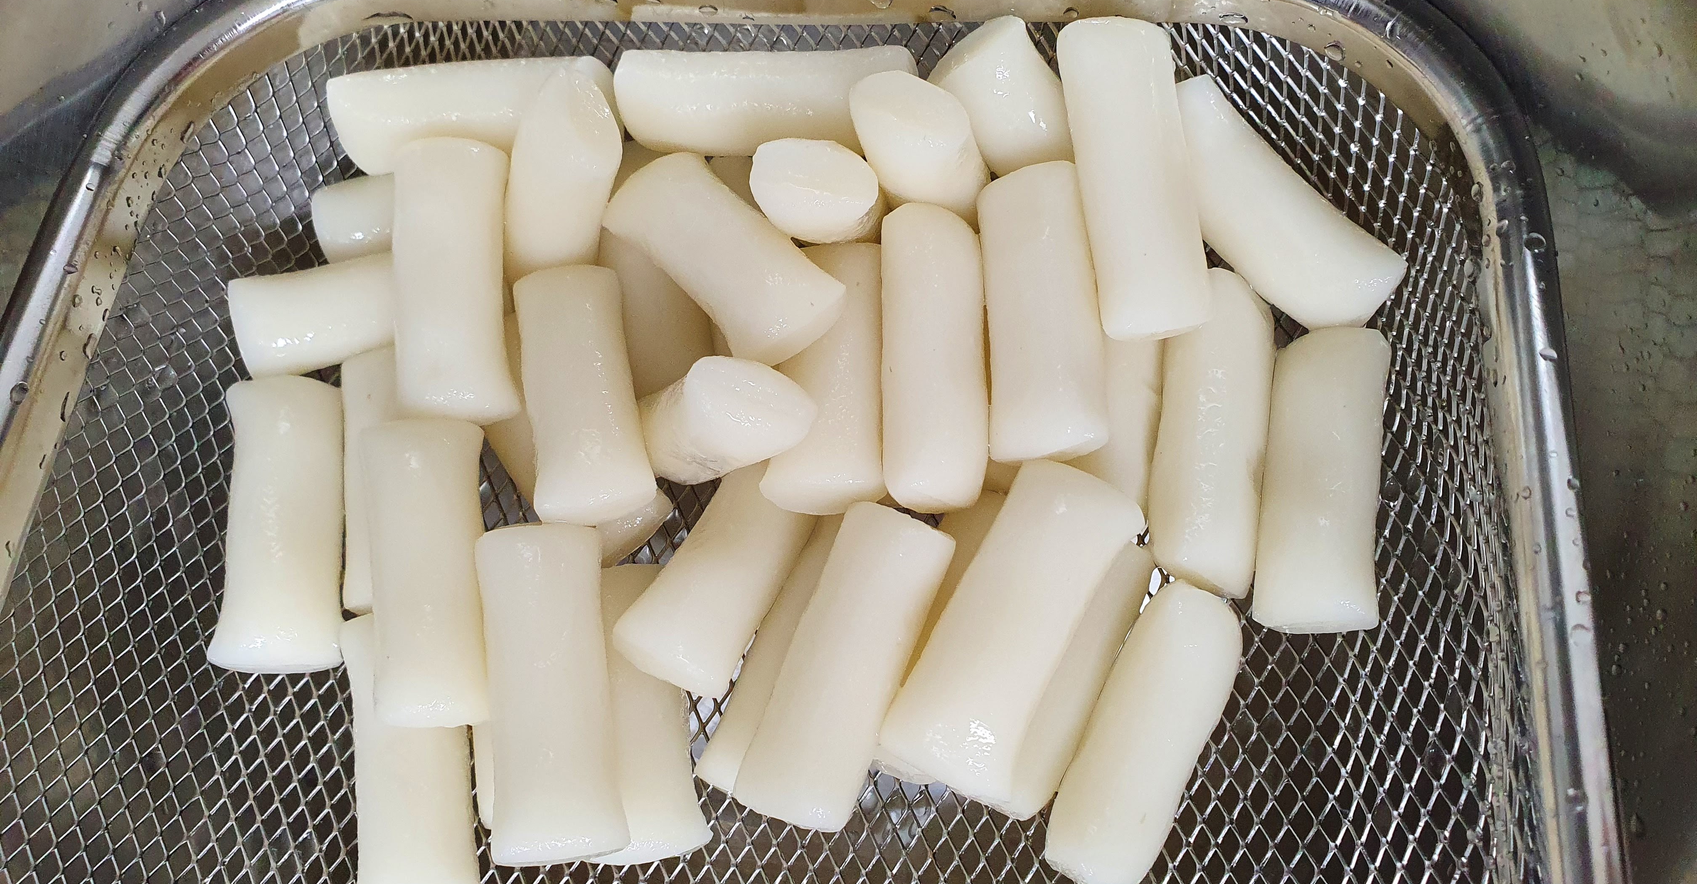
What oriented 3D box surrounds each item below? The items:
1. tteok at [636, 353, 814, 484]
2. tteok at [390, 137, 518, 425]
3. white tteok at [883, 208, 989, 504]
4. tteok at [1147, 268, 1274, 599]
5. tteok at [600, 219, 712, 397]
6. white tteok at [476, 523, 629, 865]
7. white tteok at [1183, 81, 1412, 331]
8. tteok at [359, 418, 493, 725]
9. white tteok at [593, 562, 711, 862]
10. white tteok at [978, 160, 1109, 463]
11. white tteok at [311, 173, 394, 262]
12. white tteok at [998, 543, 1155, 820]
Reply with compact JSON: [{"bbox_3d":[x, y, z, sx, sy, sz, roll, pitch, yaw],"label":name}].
[{"bbox_3d":[-0.030,-0.002,0.228,0.021,0.049,0.023,20,68,-36],"label":"tteok"},{"bbox_3d":[-0.078,-0.032,0.254,0.022,0.022,0.053,-10,68,1],"label":"tteok"},{"bbox_3d":[0.015,-0.015,0.230,0.018,0.019,0.054,-1,68,3],"label":"white tteok"},{"bbox_3d":[0.067,-0.002,0.232,0.019,0.020,0.057,7,75,5],"label":"tteok"},{"bbox_3d":[-0.038,-0.026,0.250,0.020,0.020,0.056,-6,70,1],"label":"tteok"},{"bbox_3d":[-0.049,0.040,0.209,0.021,0.020,0.052,-12,59,-2],"label":"white tteok"},{"bbox_3d":[0.080,-0.046,0.248,0.024,0.020,0.054,-38,75,-11],"label":"white tteok"},{"bbox_3d":[-0.075,0.022,0.230,0.023,0.021,0.054,-8,72,0],"label":"tteok"},{"bbox_3d":[-0.040,0.051,0.241,0.022,0.022,0.053,-10,69,1],"label":"white tteok"},{"bbox_3d":[0.036,-0.025,0.239,0.023,0.021,0.058,-1,72,2],"label":"white tteok"},{"bbox_3d":[-0.080,-0.046,0.262,0.057,0.021,0.023,-6,72,0],"label":"white tteok"},{"bbox_3d":[0.037,0.038,0.229,0.023,0.021,0.053,21,74,9],"label":"white tteok"}]

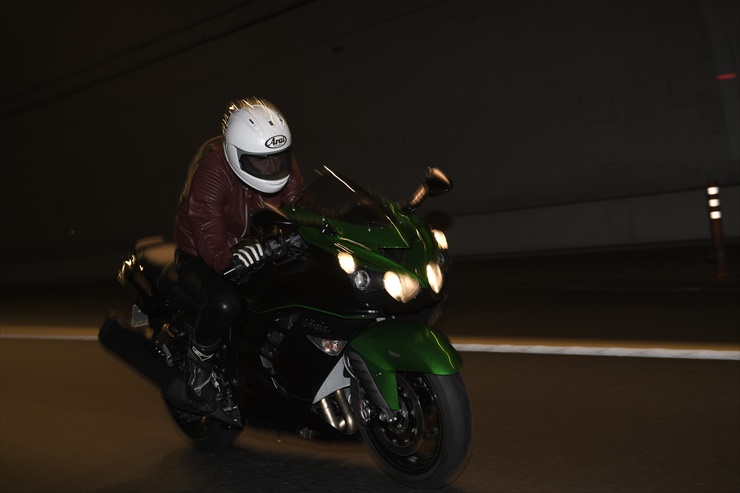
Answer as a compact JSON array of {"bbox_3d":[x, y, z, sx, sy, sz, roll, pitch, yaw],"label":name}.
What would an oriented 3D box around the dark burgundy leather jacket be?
[{"bbox_3d":[-0.514,-0.183,4.344,0.660,0.520,0.620,-8,2,-38],"label":"dark burgundy leather jacket"}]

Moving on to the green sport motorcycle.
[{"bbox_3d":[-0.390,0.320,4.345,0.770,1.170,2.170,-14,6,-37],"label":"green sport motorcycle"}]

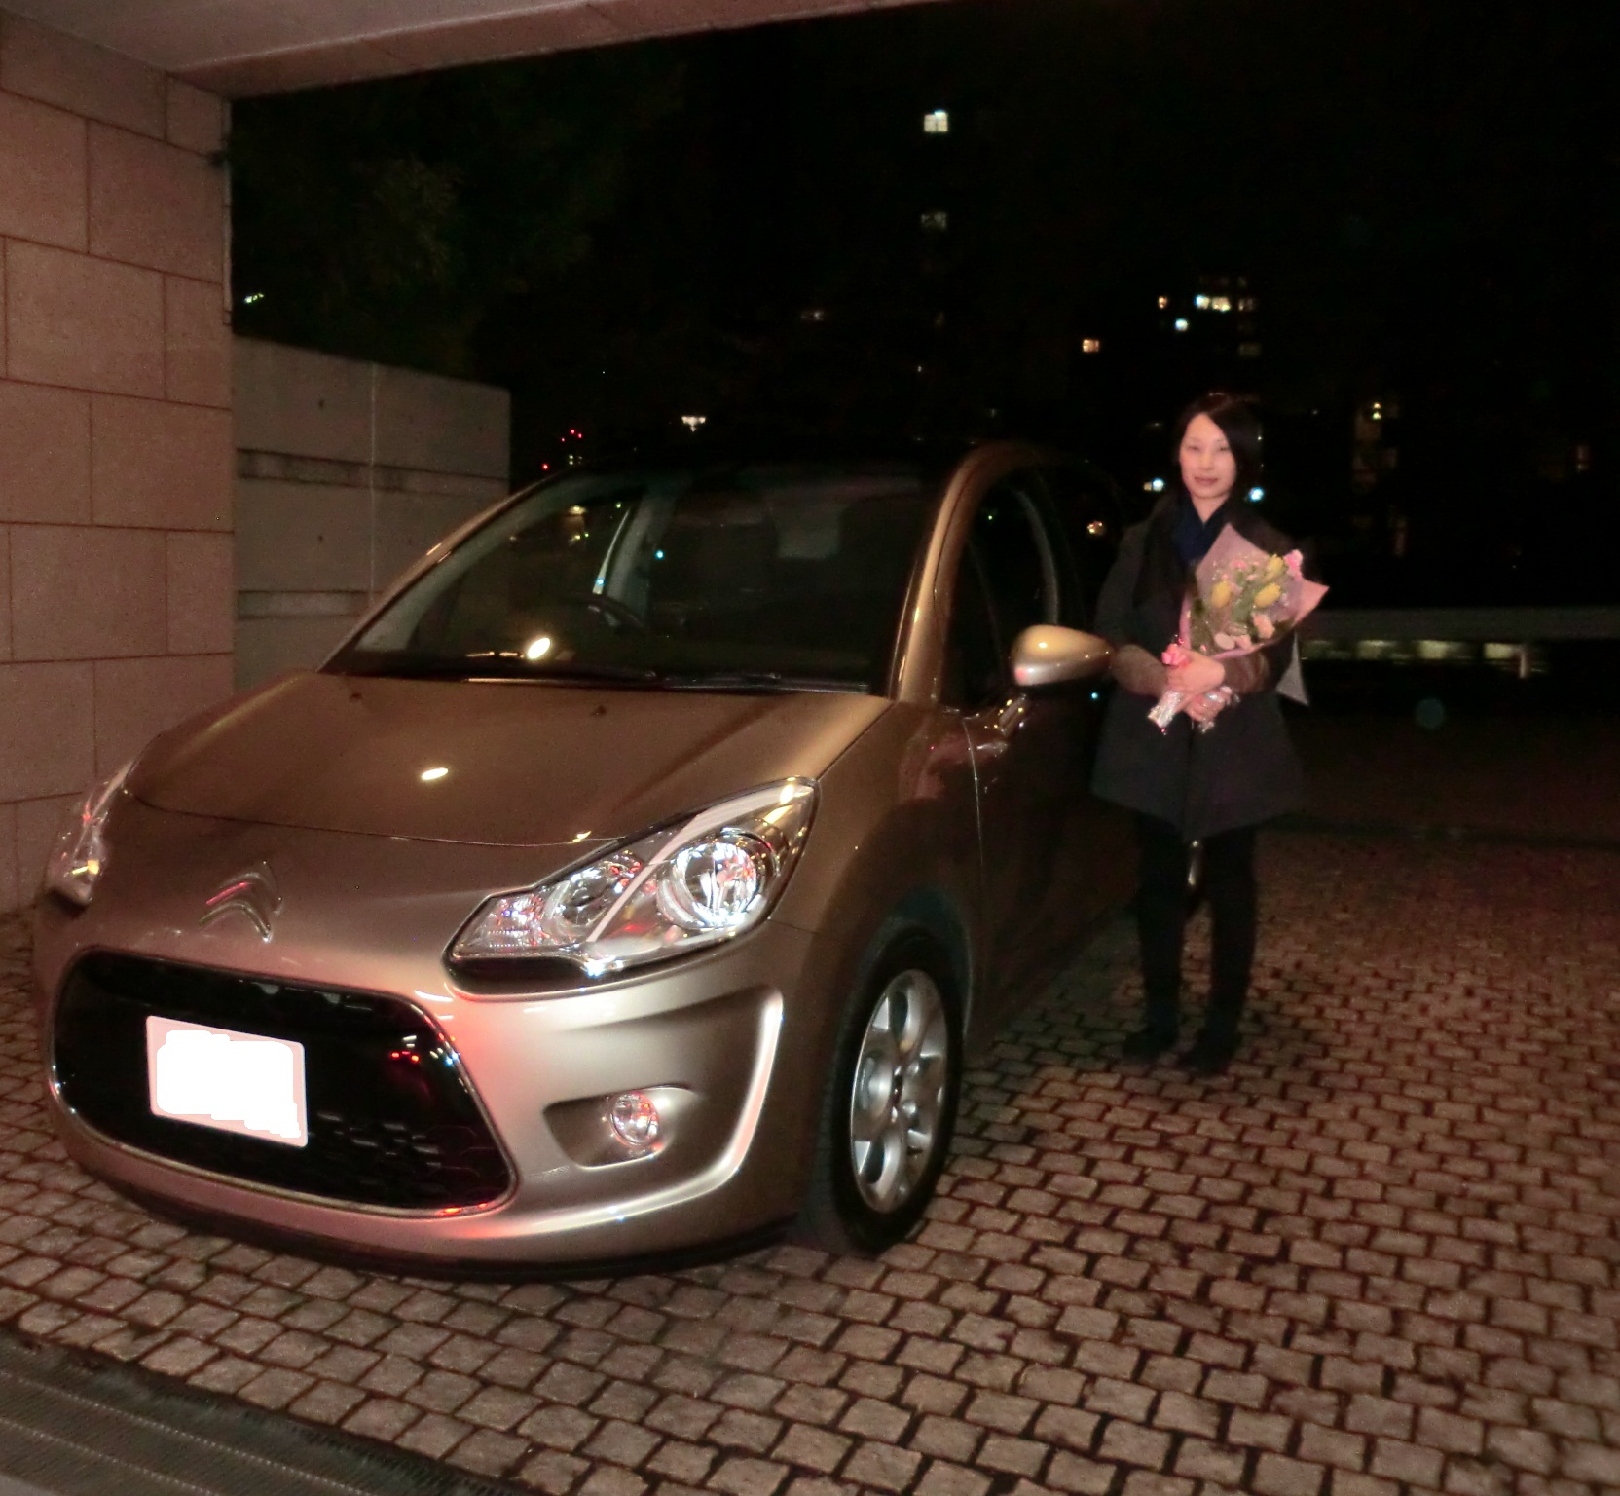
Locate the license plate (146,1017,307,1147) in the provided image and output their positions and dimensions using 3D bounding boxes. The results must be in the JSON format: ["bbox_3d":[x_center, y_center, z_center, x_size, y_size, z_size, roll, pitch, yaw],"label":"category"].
[{"bbox_3d":[-0.911,0.519,2.429,0.332,0.166,0.015,3,7,26],"label":"license plate"}]

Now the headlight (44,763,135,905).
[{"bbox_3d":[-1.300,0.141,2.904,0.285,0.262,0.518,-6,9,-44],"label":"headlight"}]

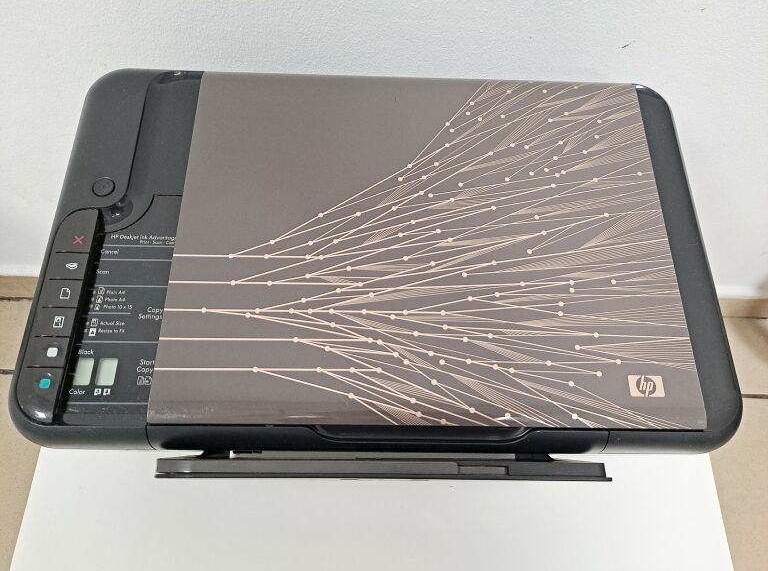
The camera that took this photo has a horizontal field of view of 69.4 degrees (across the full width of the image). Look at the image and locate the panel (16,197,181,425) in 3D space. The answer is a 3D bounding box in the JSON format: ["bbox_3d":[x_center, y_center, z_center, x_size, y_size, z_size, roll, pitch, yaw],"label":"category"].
[{"bbox_3d":[-0.170,0.011,0.345,0.074,0.020,0.148,1,67,-1],"label":"panel"}]

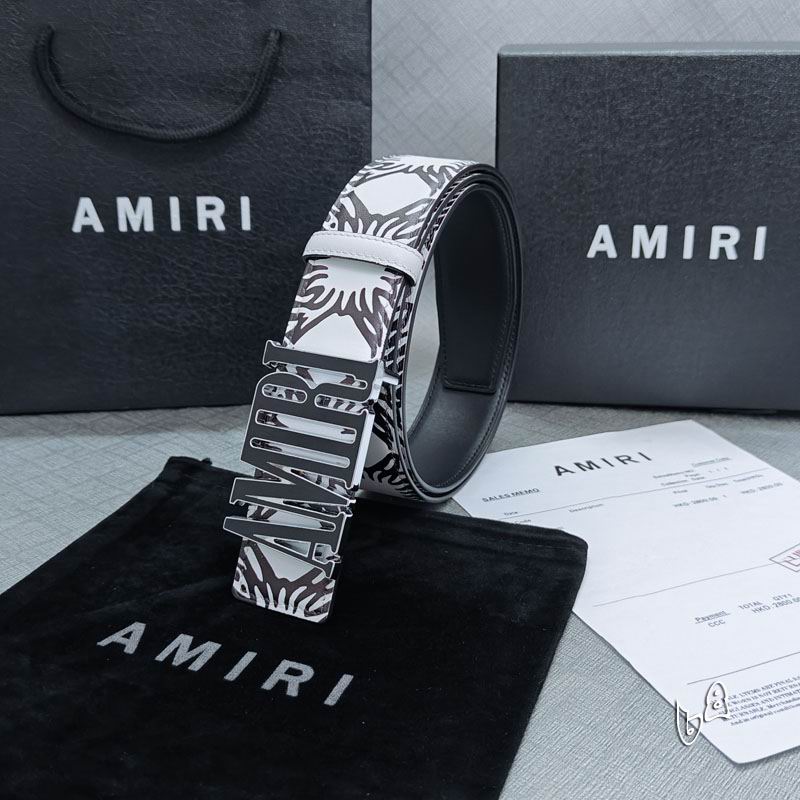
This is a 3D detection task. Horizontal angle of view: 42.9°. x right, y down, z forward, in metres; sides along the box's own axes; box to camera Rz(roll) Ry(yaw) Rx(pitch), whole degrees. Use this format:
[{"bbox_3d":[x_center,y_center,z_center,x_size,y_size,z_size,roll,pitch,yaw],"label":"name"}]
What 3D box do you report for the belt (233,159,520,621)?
[{"bbox_3d":[0.000,-0.021,0.433,0.046,0.157,0.213,10,23,22],"label":"belt"}]

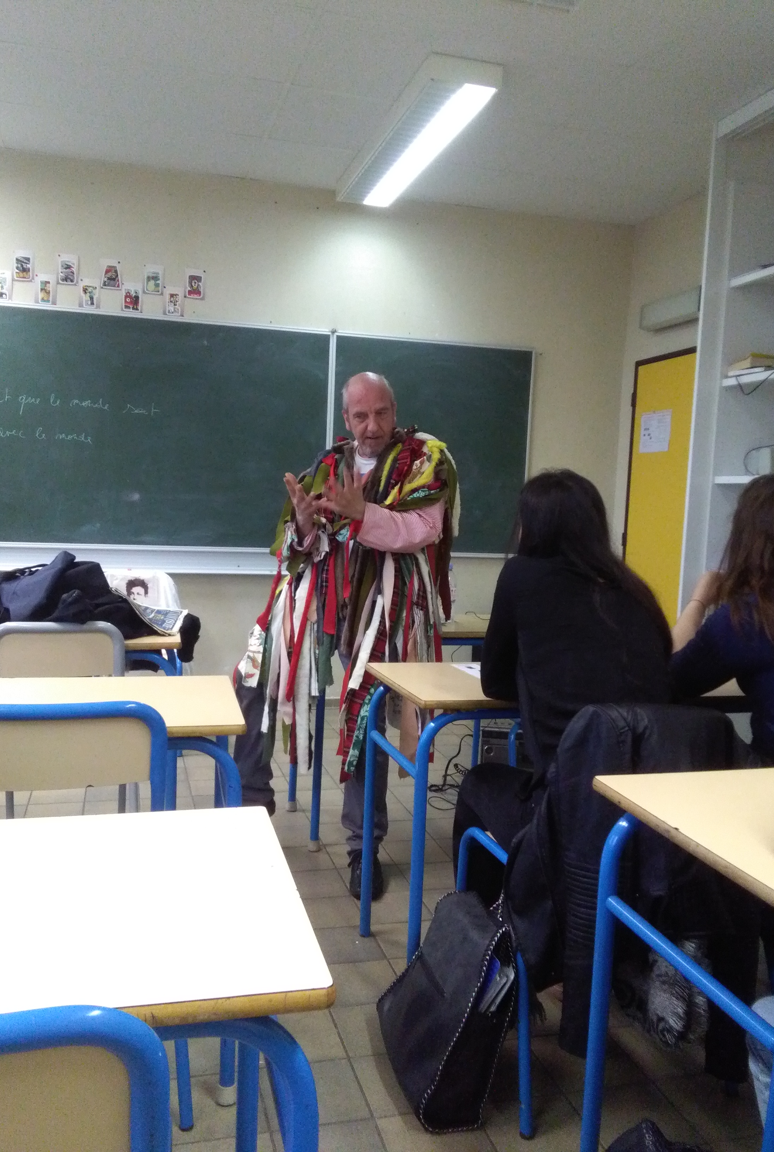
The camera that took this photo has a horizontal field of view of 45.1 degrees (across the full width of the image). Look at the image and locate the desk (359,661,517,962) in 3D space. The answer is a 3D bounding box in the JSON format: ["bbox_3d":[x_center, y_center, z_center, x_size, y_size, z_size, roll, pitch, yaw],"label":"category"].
[{"bbox_3d":[0.624,0.652,2.561,1.316,0.754,0.506,1,5,-16],"label":"desk"}]

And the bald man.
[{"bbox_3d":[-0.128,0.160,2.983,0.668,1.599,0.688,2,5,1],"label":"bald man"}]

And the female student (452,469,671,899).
[{"bbox_3d":[0.405,0.406,2.167,0.486,1.295,0.688,1,5,-16],"label":"female student"}]

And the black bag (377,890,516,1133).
[{"bbox_3d":[0.134,0.887,2.004,0.152,0.354,0.405,19,0,-17],"label":"black bag"}]

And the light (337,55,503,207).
[{"bbox_3d":[0.088,-1.953,4.217,0.283,0.091,1.548,1,5,-16],"label":"light"}]

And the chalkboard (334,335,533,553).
[{"bbox_3d":[0.269,-0.720,5.295,1.194,1.194,0.040,1,5,-16],"label":"chalkboard"}]

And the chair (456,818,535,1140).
[{"bbox_3d":[0.413,0.649,2.035,0.415,0.835,0.506,1,5,-16],"label":"chair"}]

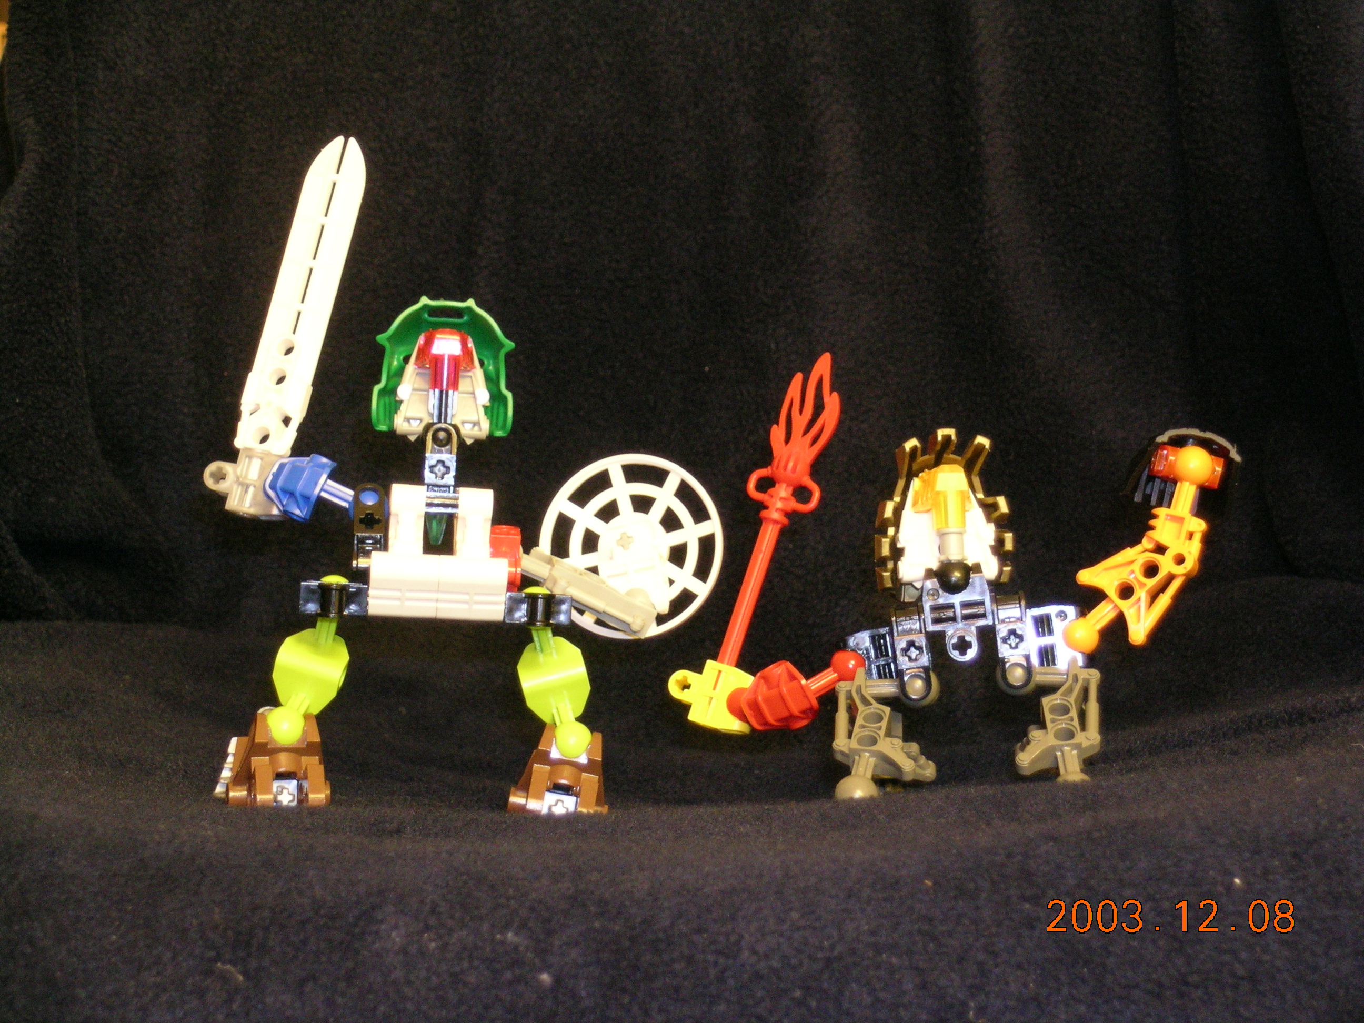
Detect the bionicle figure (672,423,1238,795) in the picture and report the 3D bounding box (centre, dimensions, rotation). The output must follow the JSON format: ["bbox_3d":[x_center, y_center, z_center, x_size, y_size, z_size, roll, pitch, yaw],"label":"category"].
[{"bbox_3d":[0.068,0.023,0.785,0.140,0.096,0.060,0,8,0],"label":"bionicle figure"}]

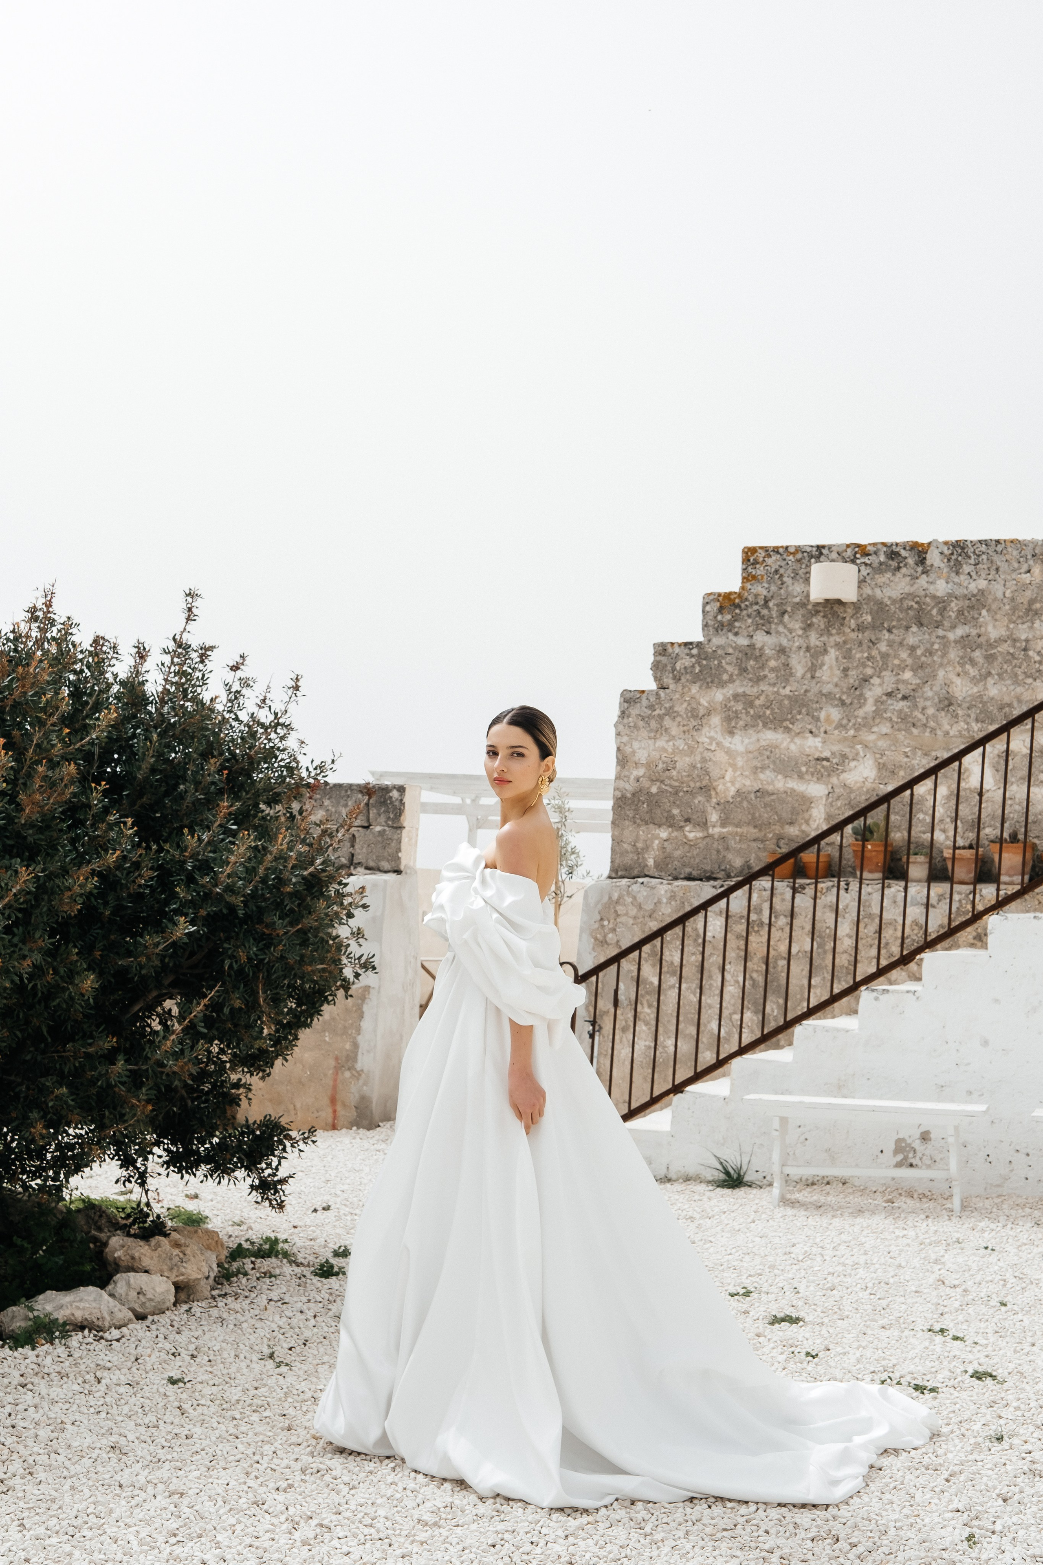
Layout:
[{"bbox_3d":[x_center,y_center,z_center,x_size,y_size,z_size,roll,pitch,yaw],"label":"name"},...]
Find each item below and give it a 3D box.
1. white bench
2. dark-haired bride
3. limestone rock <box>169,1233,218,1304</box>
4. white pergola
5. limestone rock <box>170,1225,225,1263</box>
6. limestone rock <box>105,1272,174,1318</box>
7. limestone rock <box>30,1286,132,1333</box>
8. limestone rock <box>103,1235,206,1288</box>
[{"bbox_3d":[1.548,1.662,8.163,1.070,0.455,0.280,1,-4,13],"label":"white bench"},{"bbox_3d":[0.307,0.715,4.474,1.580,1.790,0.950,2,-4,-2],"label":"dark-haired bride"},{"bbox_3d":[-1.082,1.577,5.939,0.190,0.200,0.220,2,-4,0],"label":"limestone rock"},{"bbox_3d":[0.621,1.246,17.558,3.600,2.450,3.000,1,-4,10],"label":"white pergola"},{"bbox_3d":[-1.125,1.606,6.287,0.210,0.160,0.200,2,-4,0],"label":"limestone rock"},{"bbox_3d":[-1.188,1.593,5.677,0.215,0.140,0.190,2,-4,0],"label":"limestone rock"},{"bbox_3d":[-1.330,1.594,5.516,0.320,0.135,0.220,2,-4,0],"label":"limestone rock"},{"bbox_3d":[-1.176,1.539,5.871,0.330,0.165,0.240,2,-4,0],"label":"limestone rock"}]

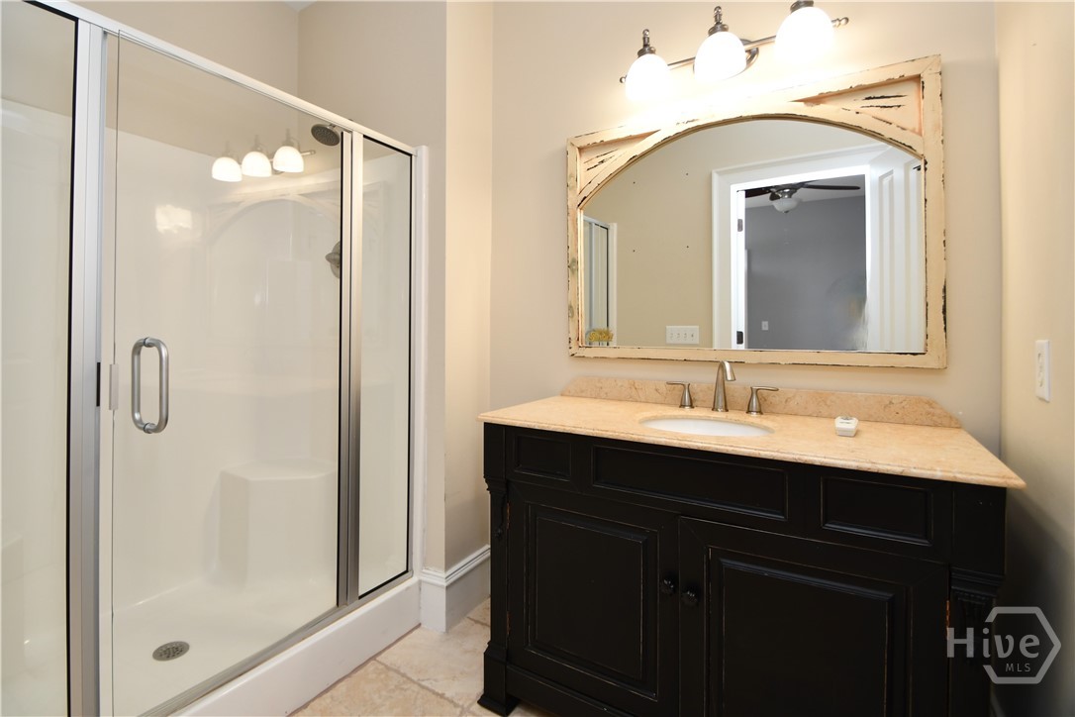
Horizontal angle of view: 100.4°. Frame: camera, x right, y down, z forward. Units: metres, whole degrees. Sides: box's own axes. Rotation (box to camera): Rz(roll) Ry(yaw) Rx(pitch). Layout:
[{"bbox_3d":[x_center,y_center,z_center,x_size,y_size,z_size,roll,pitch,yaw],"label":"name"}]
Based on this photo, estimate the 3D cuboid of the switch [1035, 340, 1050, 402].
[{"bbox_3d":[1.058,0.025,0.940,0.009,0.119,0.072,2,3,33],"label":"switch"}]

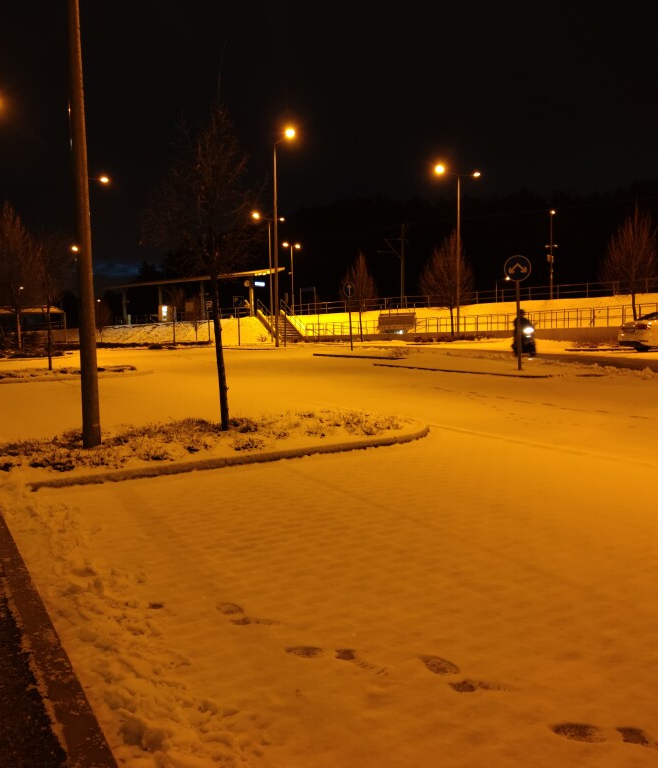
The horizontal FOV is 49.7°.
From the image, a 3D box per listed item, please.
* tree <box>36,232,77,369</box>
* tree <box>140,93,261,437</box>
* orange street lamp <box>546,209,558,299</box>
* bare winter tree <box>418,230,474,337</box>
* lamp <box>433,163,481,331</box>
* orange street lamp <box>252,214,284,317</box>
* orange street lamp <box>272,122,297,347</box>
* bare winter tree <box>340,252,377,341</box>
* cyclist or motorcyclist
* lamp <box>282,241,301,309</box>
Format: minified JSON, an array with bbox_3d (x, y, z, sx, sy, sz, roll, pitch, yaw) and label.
[{"bbox_3d":[-8.571,-2.570,21.850,1.500,4.165,1.500,-1,4,0],"label":"tree"},{"bbox_3d":[-1.912,-1.756,10.646,1.950,4.940,1.950,-1,4,0],"label":"tree"},{"bbox_3d":[16.903,-9.813,53.776,0.850,6.788,0.600,2,5,37],"label":"orange street lamp"},{"bbox_3d":[8.236,-7.044,49.766,3.900,7.480,3.900,-1,4,0],"label":"bare winter tree"},{"bbox_3d":[8.753,-8.841,48.139,3.700,10.944,0.400,-2,4,-19],"label":"lamp"},{"bbox_3d":[-5.671,-10.310,69.617,3.700,12.270,0.400,-3,4,-33],"label":"orange street lamp"},{"bbox_3d":[-2.624,-8.337,40.535,0.400,12.440,2.300,-3,4,-29],"label":"orange street lamp"},{"bbox_3d":[2.357,-6.860,55.780,2.900,7.030,2.900,-1,4,0],"label":"bare winter tree"},{"bbox_3d":[6.503,-1.710,23.846,0.750,1.588,1.850,-2,4,-12],"label":"cyclist or motorcyclist"},{"bbox_3d":[-3.964,-11.405,77.757,2.400,7.780,0.400,-4,5,-41],"label":"lamp"}]

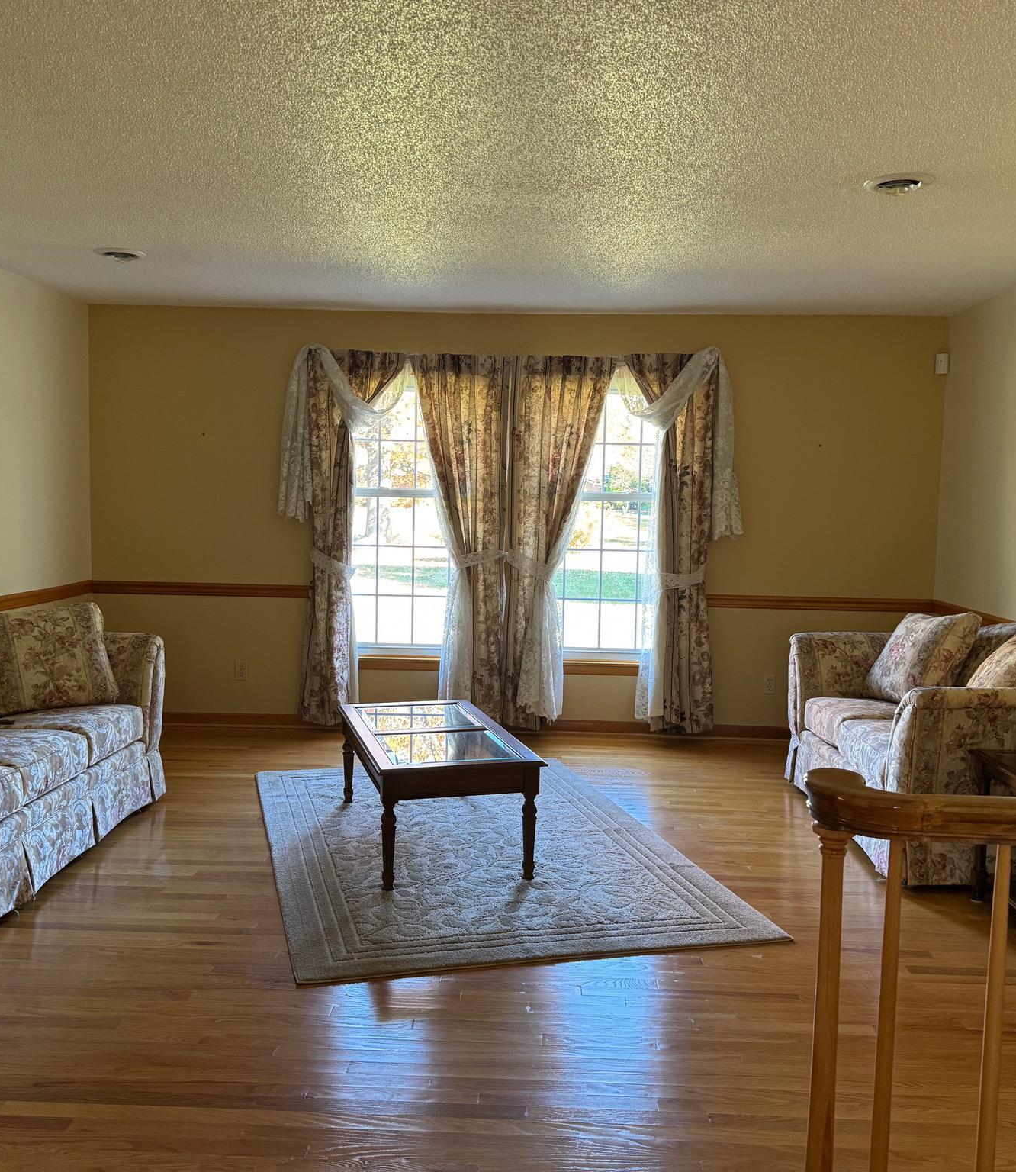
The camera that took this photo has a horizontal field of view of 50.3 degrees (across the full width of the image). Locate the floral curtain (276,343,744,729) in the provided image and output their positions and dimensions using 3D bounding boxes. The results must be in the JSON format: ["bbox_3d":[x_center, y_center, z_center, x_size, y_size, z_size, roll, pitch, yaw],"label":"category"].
[{"bbox_3d":[0.001,-0.250,6.140,2.630,2.160,0.180,1,5,2],"label":"floral curtain"}]

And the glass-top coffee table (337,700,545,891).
[{"bbox_3d":[-0.318,0.802,4.388,0.588,0.425,1.234,0,5,-16],"label":"glass-top coffee table"}]

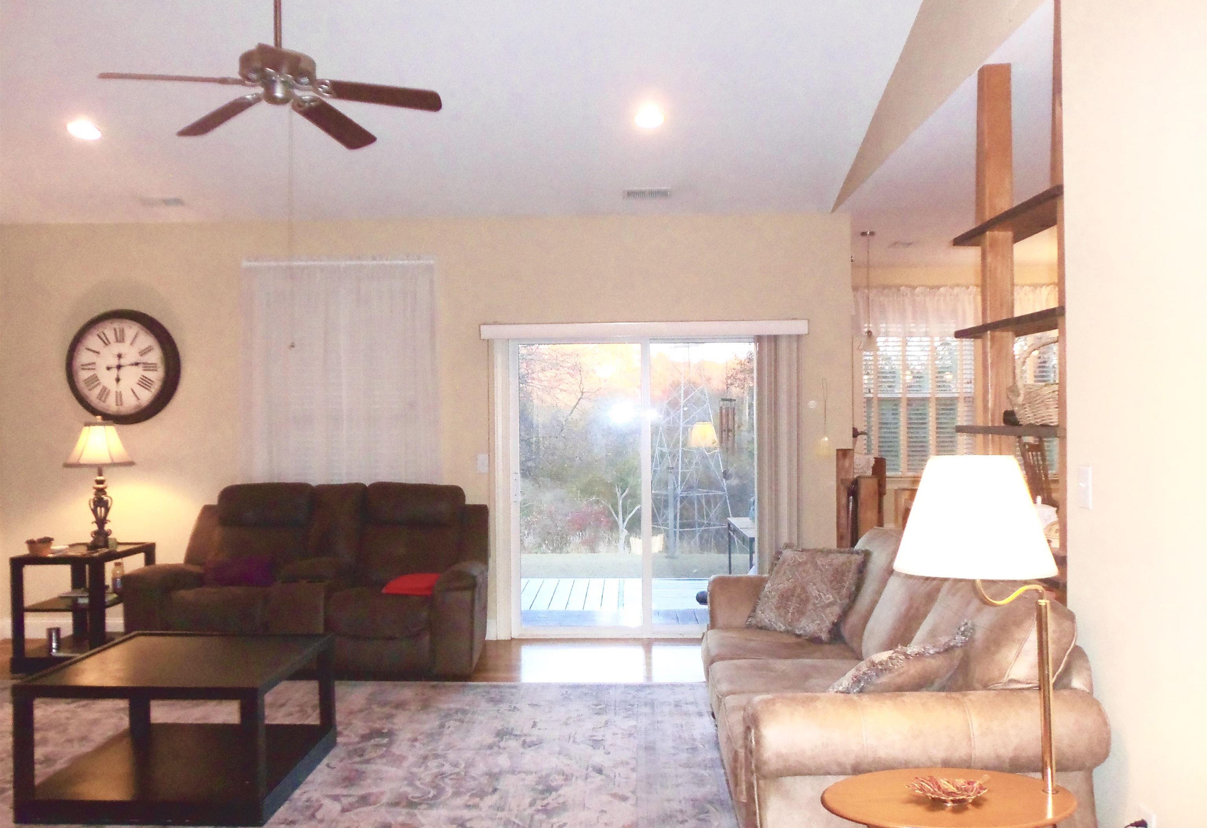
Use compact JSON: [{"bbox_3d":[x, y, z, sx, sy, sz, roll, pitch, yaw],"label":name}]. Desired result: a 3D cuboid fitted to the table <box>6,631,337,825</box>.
[{"bbox_3d":[-1.657,1.227,3.920,0.915,0.488,0.875,-1,0,3],"label":"table"}]

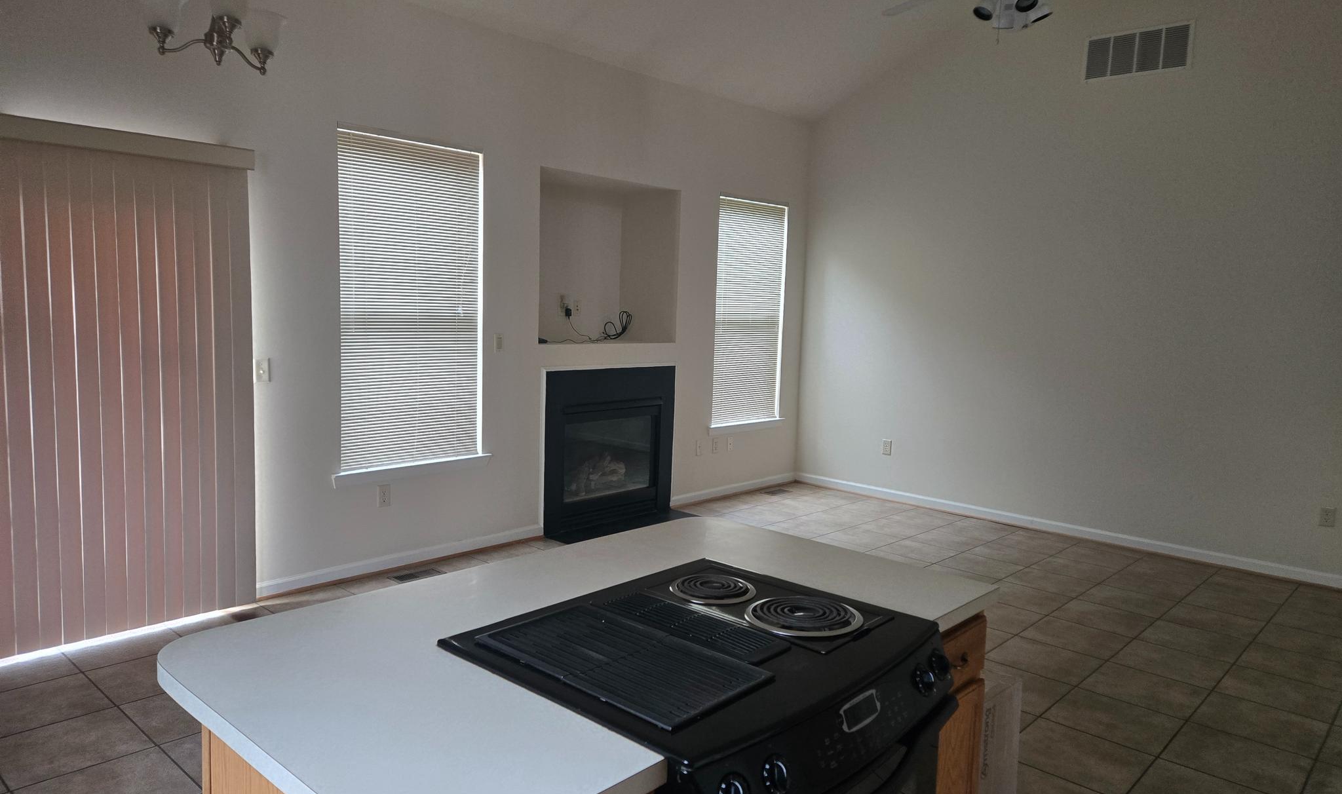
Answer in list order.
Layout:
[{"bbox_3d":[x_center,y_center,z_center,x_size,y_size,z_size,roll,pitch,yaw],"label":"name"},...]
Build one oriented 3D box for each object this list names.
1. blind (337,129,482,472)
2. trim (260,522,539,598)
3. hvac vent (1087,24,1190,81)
[{"bbox_3d":[-1.472,-0.531,5.065,0.050,1.828,0.884,7,8,43],"label":"blind"},{"bbox_3d":[-1.478,0.933,5.210,0.020,0.072,1.847,7,8,43],"label":"trim"},{"bbox_3d":[3.091,-2.282,5.915,0.647,0.296,0.025,7,8,43],"label":"hvac vent"}]

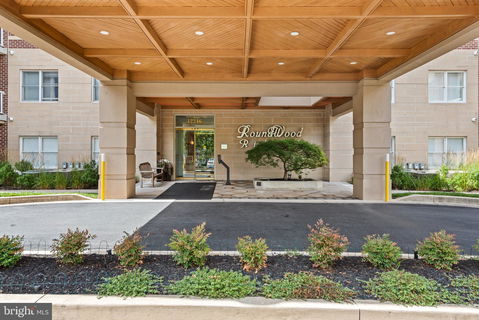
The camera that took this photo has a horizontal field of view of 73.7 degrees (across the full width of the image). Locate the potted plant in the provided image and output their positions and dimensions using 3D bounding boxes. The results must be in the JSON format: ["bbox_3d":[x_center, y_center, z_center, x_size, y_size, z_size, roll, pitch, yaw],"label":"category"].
[{"bbox_3d":[1.683,0.165,11.200,2.850,1.750,2.400,0,1,0],"label":"potted plant"}]

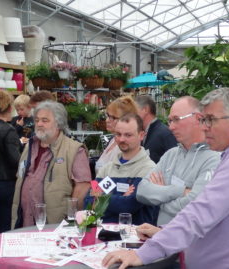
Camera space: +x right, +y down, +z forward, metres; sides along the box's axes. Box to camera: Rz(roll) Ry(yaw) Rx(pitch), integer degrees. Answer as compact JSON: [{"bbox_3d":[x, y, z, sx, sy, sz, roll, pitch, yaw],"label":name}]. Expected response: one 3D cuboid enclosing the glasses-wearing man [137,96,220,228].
[{"bbox_3d":[0.356,0.655,2.894,0.360,1.700,0.520,-3,5,-44],"label":"glasses-wearing man"}]

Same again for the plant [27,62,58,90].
[{"bbox_3d":[-0.827,-0.670,6.472,0.360,0.310,0.340,0,3,0],"label":"plant"}]

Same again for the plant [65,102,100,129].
[{"bbox_3d":[-0.354,-0.210,6.198,0.380,0.280,0.340,0,3,0],"label":"plant"}]

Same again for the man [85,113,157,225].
[{"bbox_3d":[0.056,0.691,3.197,0.500,1.620,0.360,2,4,30],"label":"man"}]

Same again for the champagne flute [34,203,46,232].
[{"bbox_3d":[-0.301,0.345,2.244,0.046,0.150,0.046,0,3,0],"label":"champagne flute"}]

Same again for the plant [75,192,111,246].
[{"bbox_3d":[-0.082,0.330,2.173,0.135,0.200,0.125,0,3,0],"label":"plant"}]

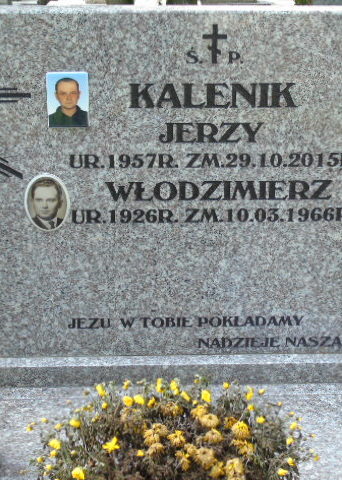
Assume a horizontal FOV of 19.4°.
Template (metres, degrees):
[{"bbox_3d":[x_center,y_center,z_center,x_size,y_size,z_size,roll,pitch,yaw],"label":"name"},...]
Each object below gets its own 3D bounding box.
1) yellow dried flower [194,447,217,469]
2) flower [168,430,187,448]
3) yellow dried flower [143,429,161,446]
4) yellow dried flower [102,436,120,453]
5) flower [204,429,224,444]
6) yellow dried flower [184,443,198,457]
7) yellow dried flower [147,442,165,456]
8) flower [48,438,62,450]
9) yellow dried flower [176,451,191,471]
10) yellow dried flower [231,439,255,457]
[{"bbox_3d":[0.051,0.324,1.488,0.036,0.030,0.036,0,23,-2],"label":"yellow dried flower"},{"bbox_3d":[0.011,0.338,1.693,0.033,0.028,0.032,0,23,0],"label":"flower"},{"bbox_3d":[-0.032,0.336,1.698,0.030,0.029,0.030,0,23,0],"label":"yellow dried flower"},{"bbox_3d":[-0.103,0.347,1.695,0.030,0.025,0.029,0,23,0],"label":"yellow dried flower"},{"bbox_3d":[0.065,0.301,1.530,0.031,0.021,0.031,0,23,-2],"label":"flower"},{"bbox_3d":[0.029,0.315,1.503,0.024,0.020,0.024,0,23,-2],"label":"yellow dried flower"},{"bbox_3d":[-0.022,0.315,1.502,0.027,0.018,0.027,0,23,-2],"label":"yellow dried flower"},{"bbox_3d":[-0.203,0.356,1.737,0.024,0.019,0.022,0,23,0],"label":"flower"},{"bbox_3d":[0.021,0.362,1.638,0.025,0.032,0.030,0,23,0],"label":"yellow dried flower"},{"bbox_3d":[0.121,0.348,1.672,0.039,0.026,0.035,0,23,0],"label":"yellow dried flower"}]

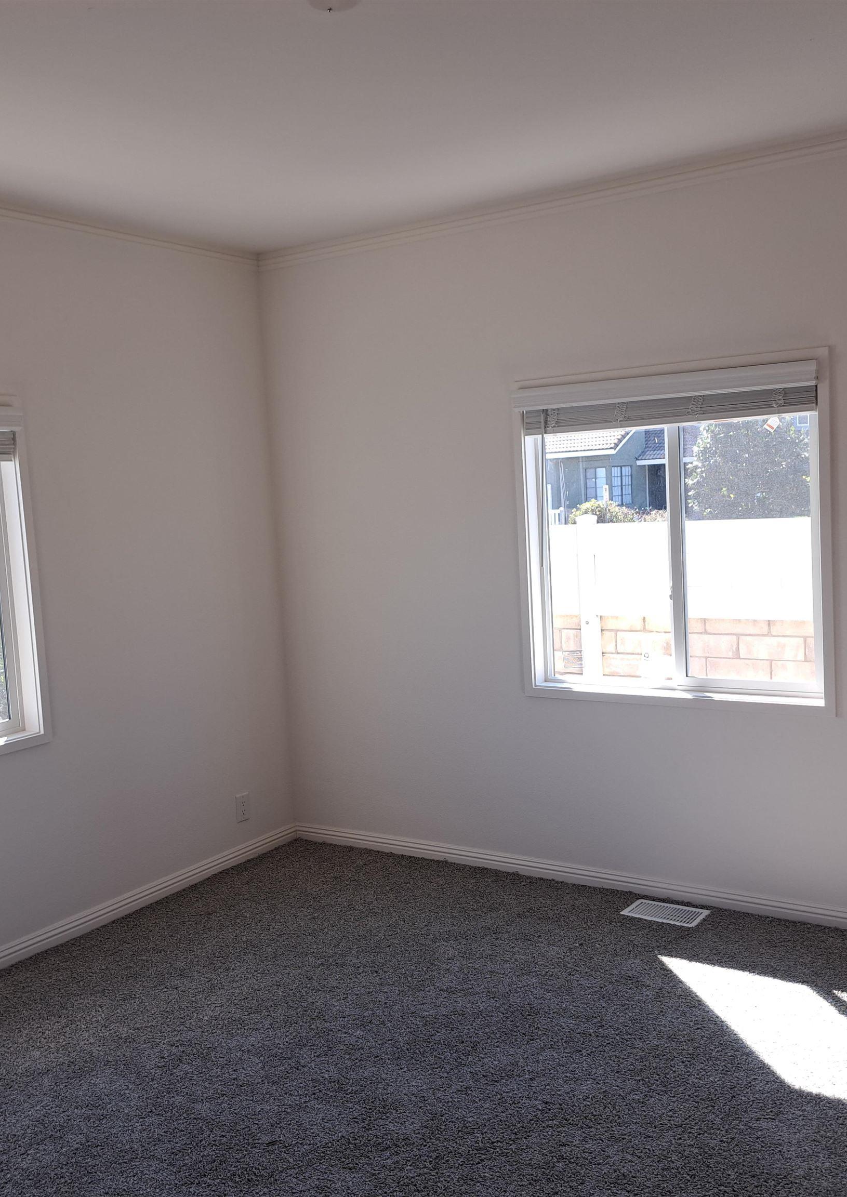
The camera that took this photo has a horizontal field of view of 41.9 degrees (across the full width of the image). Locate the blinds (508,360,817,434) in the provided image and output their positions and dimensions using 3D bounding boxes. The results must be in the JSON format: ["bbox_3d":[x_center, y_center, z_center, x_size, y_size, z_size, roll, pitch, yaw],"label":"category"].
[{"bbox_3d":[0.861,-0.733,4.113,1.180,0.185,0.075,1,7,34],"label":"blinds"}]

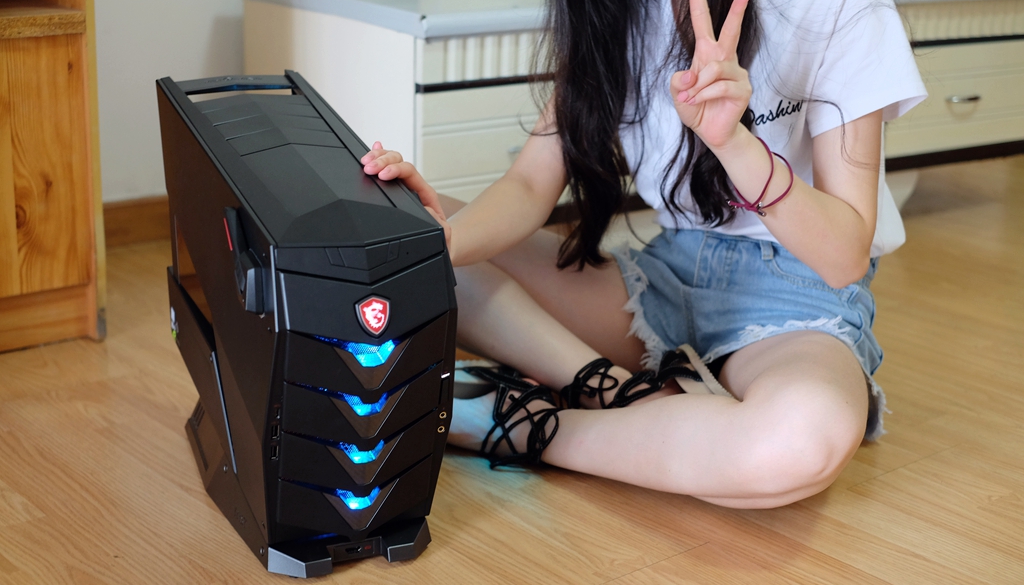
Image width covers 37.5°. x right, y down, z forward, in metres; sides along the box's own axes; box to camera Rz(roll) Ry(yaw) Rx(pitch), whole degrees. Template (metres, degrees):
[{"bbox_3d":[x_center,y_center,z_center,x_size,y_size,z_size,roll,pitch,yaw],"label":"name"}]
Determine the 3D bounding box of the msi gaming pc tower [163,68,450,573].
[{"bbox_3d":[-0.211,0.016,1.478,0.173,0.405,0.378,-7,19,-28],"label":"msi gaming pc tower"}]

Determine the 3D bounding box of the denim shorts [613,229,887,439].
[{"bbox_3d":[0.295,0.035,1.812,0.360,0.215,0.280,17,22,41],"label":"denim shorts"}]

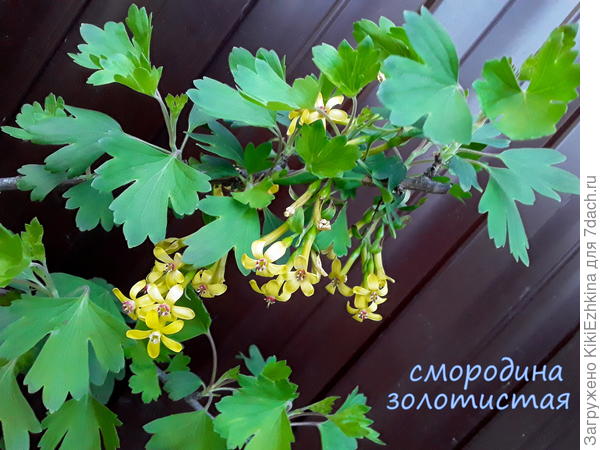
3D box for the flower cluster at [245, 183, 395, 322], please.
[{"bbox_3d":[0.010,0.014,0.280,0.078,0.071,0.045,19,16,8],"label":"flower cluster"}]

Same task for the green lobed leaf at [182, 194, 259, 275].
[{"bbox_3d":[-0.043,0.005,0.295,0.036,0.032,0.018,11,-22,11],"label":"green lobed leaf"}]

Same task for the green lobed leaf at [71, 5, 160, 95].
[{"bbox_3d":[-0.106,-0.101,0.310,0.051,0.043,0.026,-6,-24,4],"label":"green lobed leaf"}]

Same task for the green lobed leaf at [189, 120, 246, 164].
[{"bbox_3d":[-0.045,-0.045,0.295,0.029,0.008,0.026,5,59,-11],"label":"green lobed leaf"}]

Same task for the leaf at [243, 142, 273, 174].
[{"bbox_3d":[-0.023,-0.036,0.292,0.016,0.018,0.004,5,-21,2],"label":"leaf"}]

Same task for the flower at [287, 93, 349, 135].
[{"bbox_3d":[0.009,-0.058,0.278,0.031,0.021,0.012,5,-17,1],"label":"flower"}]

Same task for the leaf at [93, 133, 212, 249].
[{"bbox_3d":[-0.075,-0.018,0.272,0.059,0.059,0.013,5,-24,5],"label":"leaf"}]

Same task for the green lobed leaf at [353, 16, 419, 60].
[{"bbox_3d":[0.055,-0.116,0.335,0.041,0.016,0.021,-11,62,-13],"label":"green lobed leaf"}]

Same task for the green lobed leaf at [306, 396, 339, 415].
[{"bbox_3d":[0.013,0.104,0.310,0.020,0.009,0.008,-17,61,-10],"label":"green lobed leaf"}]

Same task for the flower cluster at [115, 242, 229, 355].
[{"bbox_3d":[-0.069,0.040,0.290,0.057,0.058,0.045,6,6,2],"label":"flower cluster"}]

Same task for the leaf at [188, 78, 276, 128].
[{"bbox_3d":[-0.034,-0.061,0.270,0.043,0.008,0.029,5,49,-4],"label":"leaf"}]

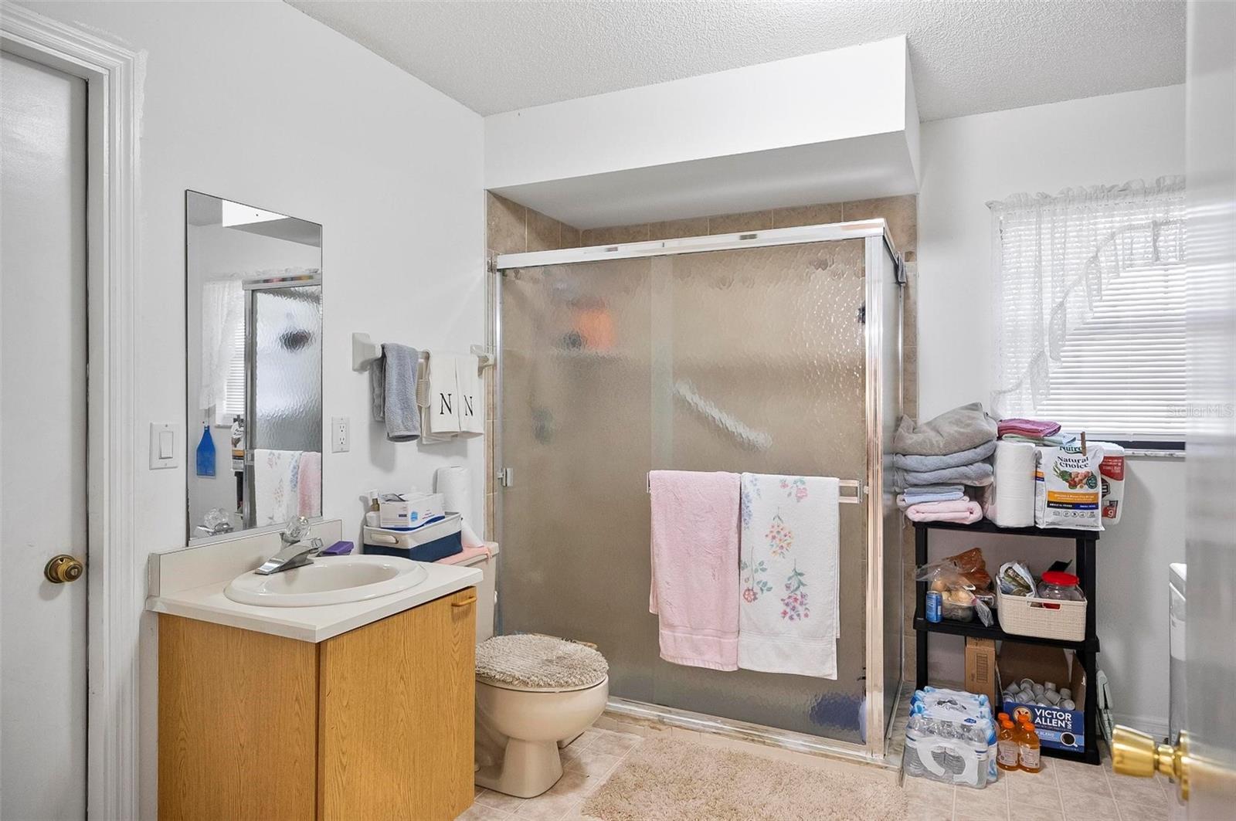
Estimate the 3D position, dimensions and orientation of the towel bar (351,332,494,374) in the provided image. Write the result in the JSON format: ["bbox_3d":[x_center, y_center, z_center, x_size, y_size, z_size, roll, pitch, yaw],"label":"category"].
[{"bbox_3d":[-0.682,-0.199,2.564,0.095,0.127,0.700,1,1,25],"label":"towel bar"}]

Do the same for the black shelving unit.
[{"bbox_3d":[1.468,0.821,2.645,0.600,0.810,0.300,1,1,25],"label":"black shelving unit"}]

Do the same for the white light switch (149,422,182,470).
[{"bbox_3d":[-1.131,0.088,1.716,0.012,0.115,0.071,1,1,25],"label":"white light switch"}]

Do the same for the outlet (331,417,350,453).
[{"bbox_3d":[-0.894,0.078,2.223,0.009,0.115,0.071,1,1,25],"label":"outlet"}]

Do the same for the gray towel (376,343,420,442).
[{"bbox_3d":[-0.760,-0.059,2.356,0.095,0.325,0.180,1,1,25],"label":"gray towel"}]

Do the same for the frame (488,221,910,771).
[{"bbox_3d":[0.342,0.255,2.968,1.610,1.820,0.750,1,1,25],"label":"frame"}]

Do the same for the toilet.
[{"bbox_3d":[-0.410,0.859,2.321,0.770,0.720,0.460,1,1,25],"label":"toilet"}]

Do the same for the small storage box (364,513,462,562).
[{"bbox_3d":[-0.692,0.434,2.328,0.215,0.120,0.265,1,1,25],"label":"small storage box"}]

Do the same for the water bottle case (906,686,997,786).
[{"bbox_3d":[1.162,1.129,2.414,0.265,0.195,0.345,1,1,23],"label":"water bottle case"}]

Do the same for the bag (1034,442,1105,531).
[{"bbox_3d":[1.611,0.273,2.450,0.195,0.290,0.100,0,1,19],"label":"bag"}]

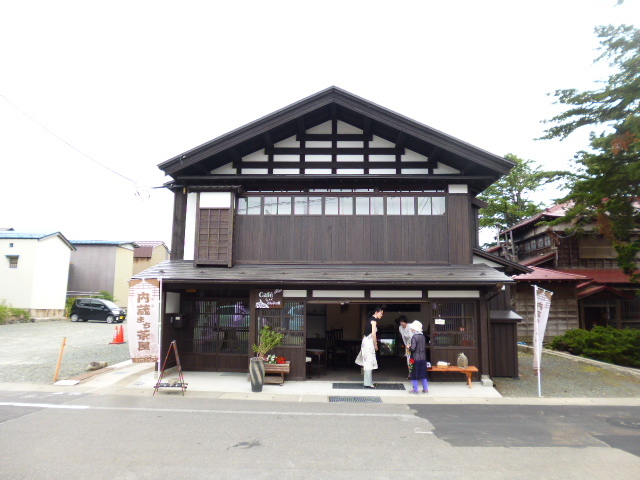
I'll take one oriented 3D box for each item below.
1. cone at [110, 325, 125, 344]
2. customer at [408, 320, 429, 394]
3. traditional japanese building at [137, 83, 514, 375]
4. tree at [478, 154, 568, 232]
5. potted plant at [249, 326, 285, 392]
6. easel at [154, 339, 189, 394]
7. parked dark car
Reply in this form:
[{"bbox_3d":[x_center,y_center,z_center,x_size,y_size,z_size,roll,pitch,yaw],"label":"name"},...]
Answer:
[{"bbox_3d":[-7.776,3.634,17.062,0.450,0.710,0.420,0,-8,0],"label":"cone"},{"bbox_3d":[1.874,2.241,8.530,0.360,1.380,0.420,-5,-9,36],"label":"customer"},{"bbox_3d":[0.514,0.193,13.247,8.650,6.820,7.500,0,-8,2],"label":"traditional japanese building"},{"bbox_3d":[12.941,-0.072,28.270,5.800,11.400,5.600,0,-8,0],"label":"tree"},{"bbox_3d":[-1.046,2.306,8.721,0.680,1.260,0.600,0,-8,0],"label":"potted plant"},{"bbox_3d":[-2.827,2.407,8.433,0.600,1.020,0.480,1,-8,-3],"label":"easel"},{"bbox_3d":[-15.235,4.885,30.609,3.400,1.620,1.475,0,-8,3],"label":"parked dark car"}]

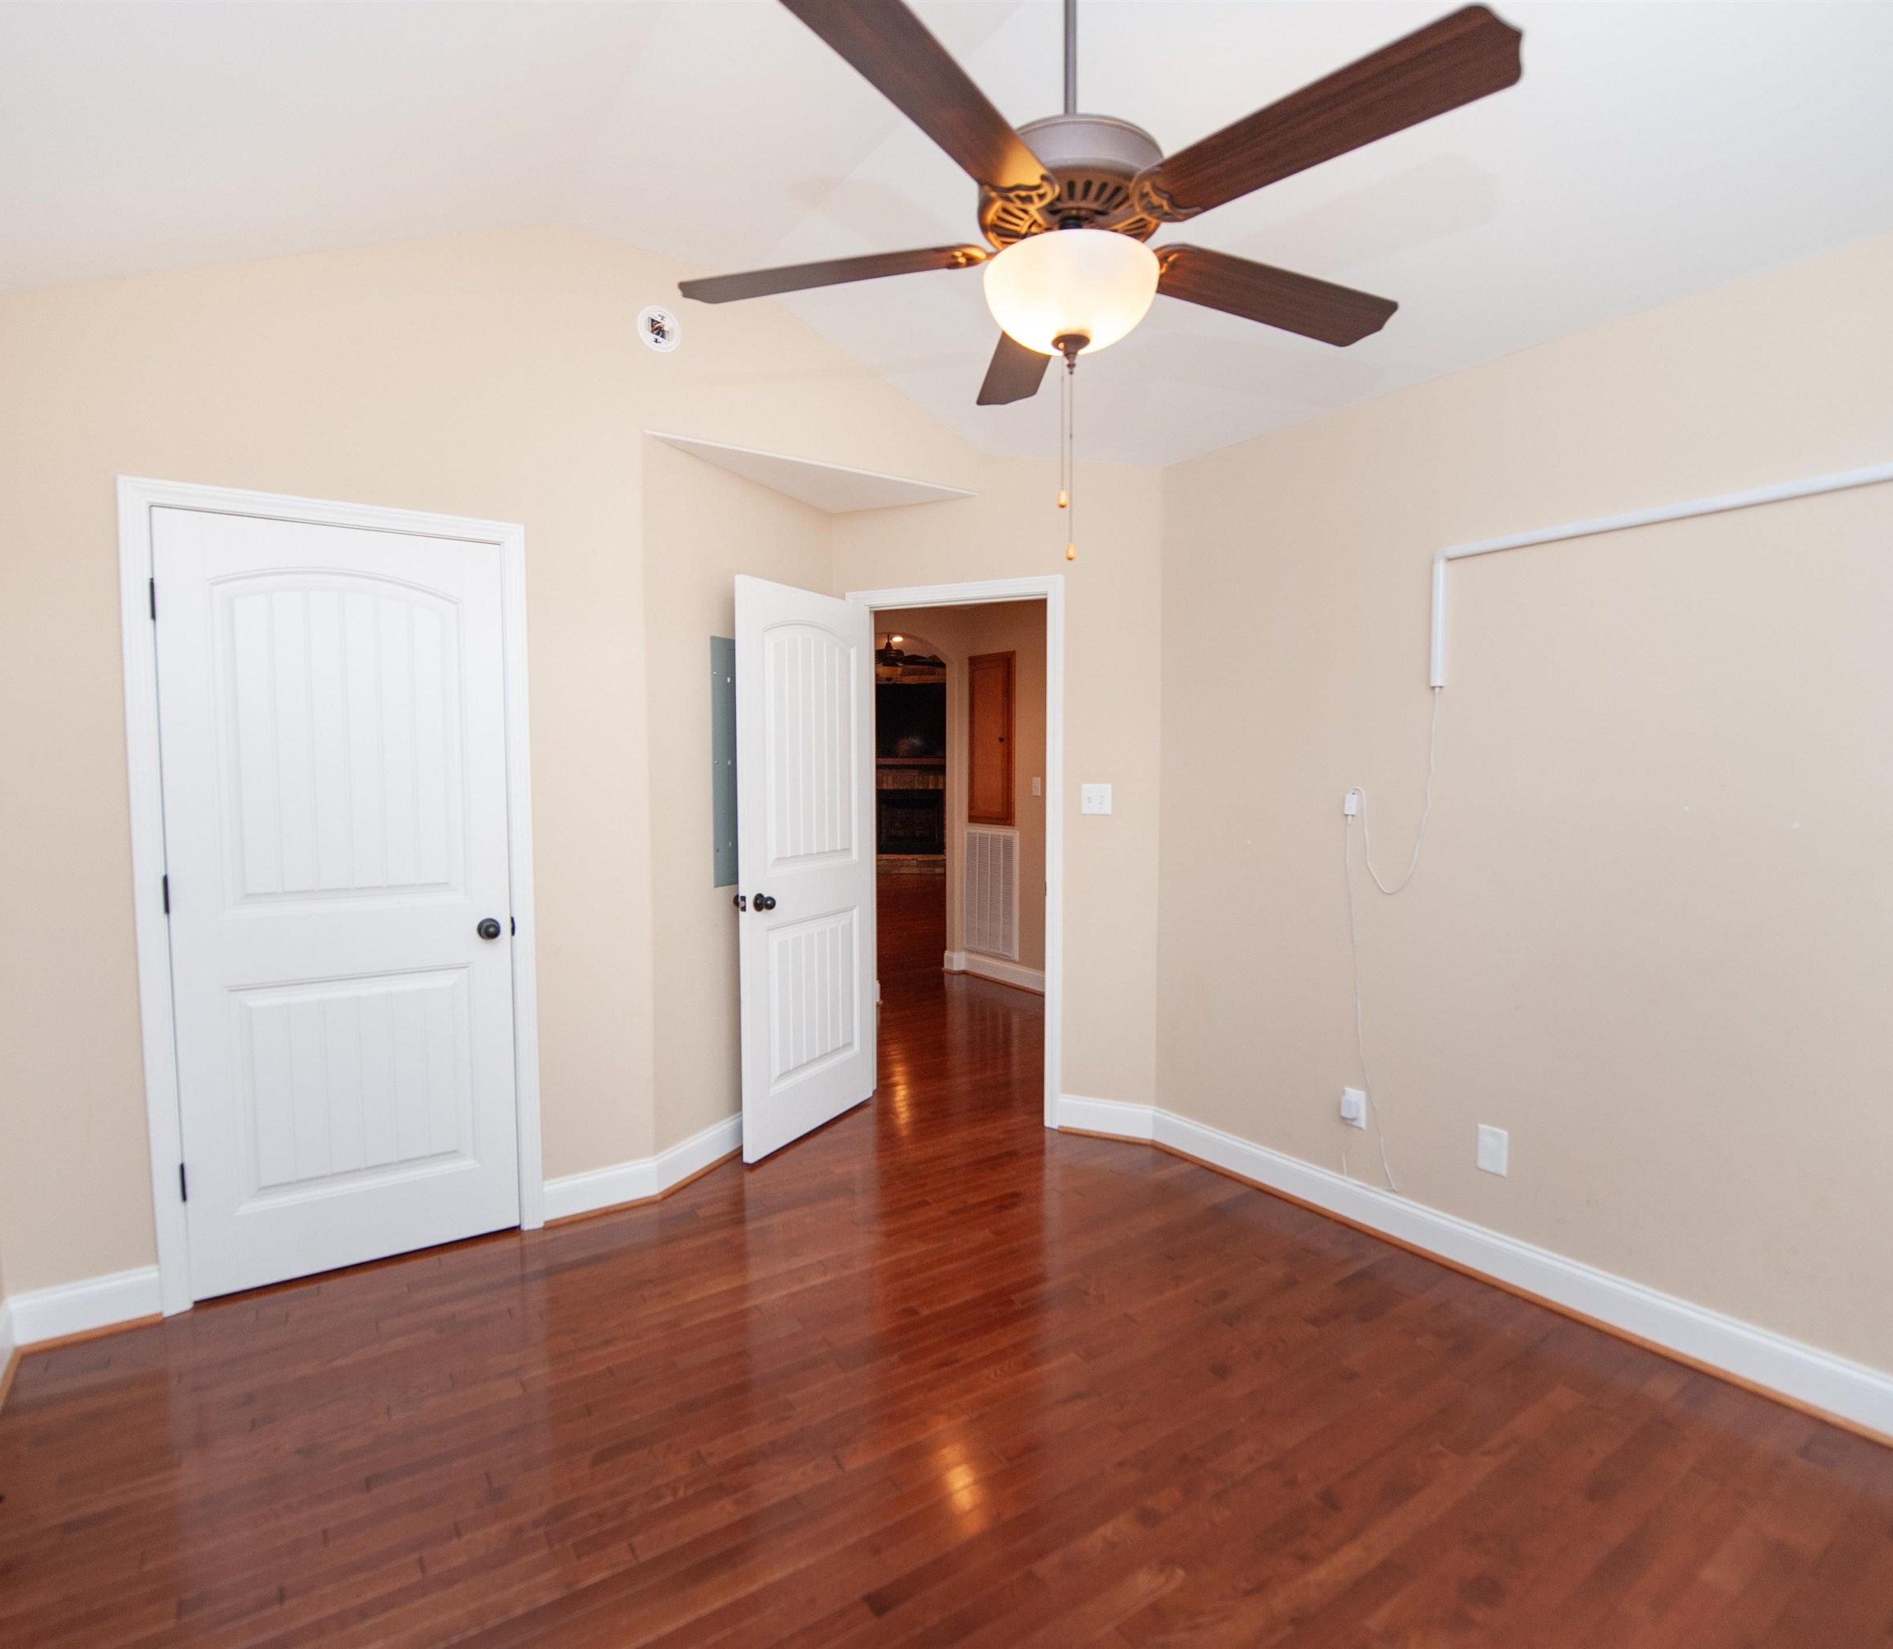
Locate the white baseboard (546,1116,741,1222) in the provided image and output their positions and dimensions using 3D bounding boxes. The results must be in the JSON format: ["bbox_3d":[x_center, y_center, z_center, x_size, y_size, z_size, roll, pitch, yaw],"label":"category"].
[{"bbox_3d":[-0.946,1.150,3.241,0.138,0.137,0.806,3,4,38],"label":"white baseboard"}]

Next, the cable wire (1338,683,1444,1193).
[{"bbox_3d":[1.301,0.346,2.876,0.035,1.510,0.275,-3,4,-37],"label":"cable wire"}]

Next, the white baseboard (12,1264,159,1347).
[{"bbox_3d":[-2.139,1.202,2.402,0.287,0.133,0.025,-2,4,-32],"label":"white baseboard"}]

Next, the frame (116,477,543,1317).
[{"bbox_3d":[-1.658,0.194,2.702,0.915,2.120,0.110,-2,4,-32],"label":"frame"}]

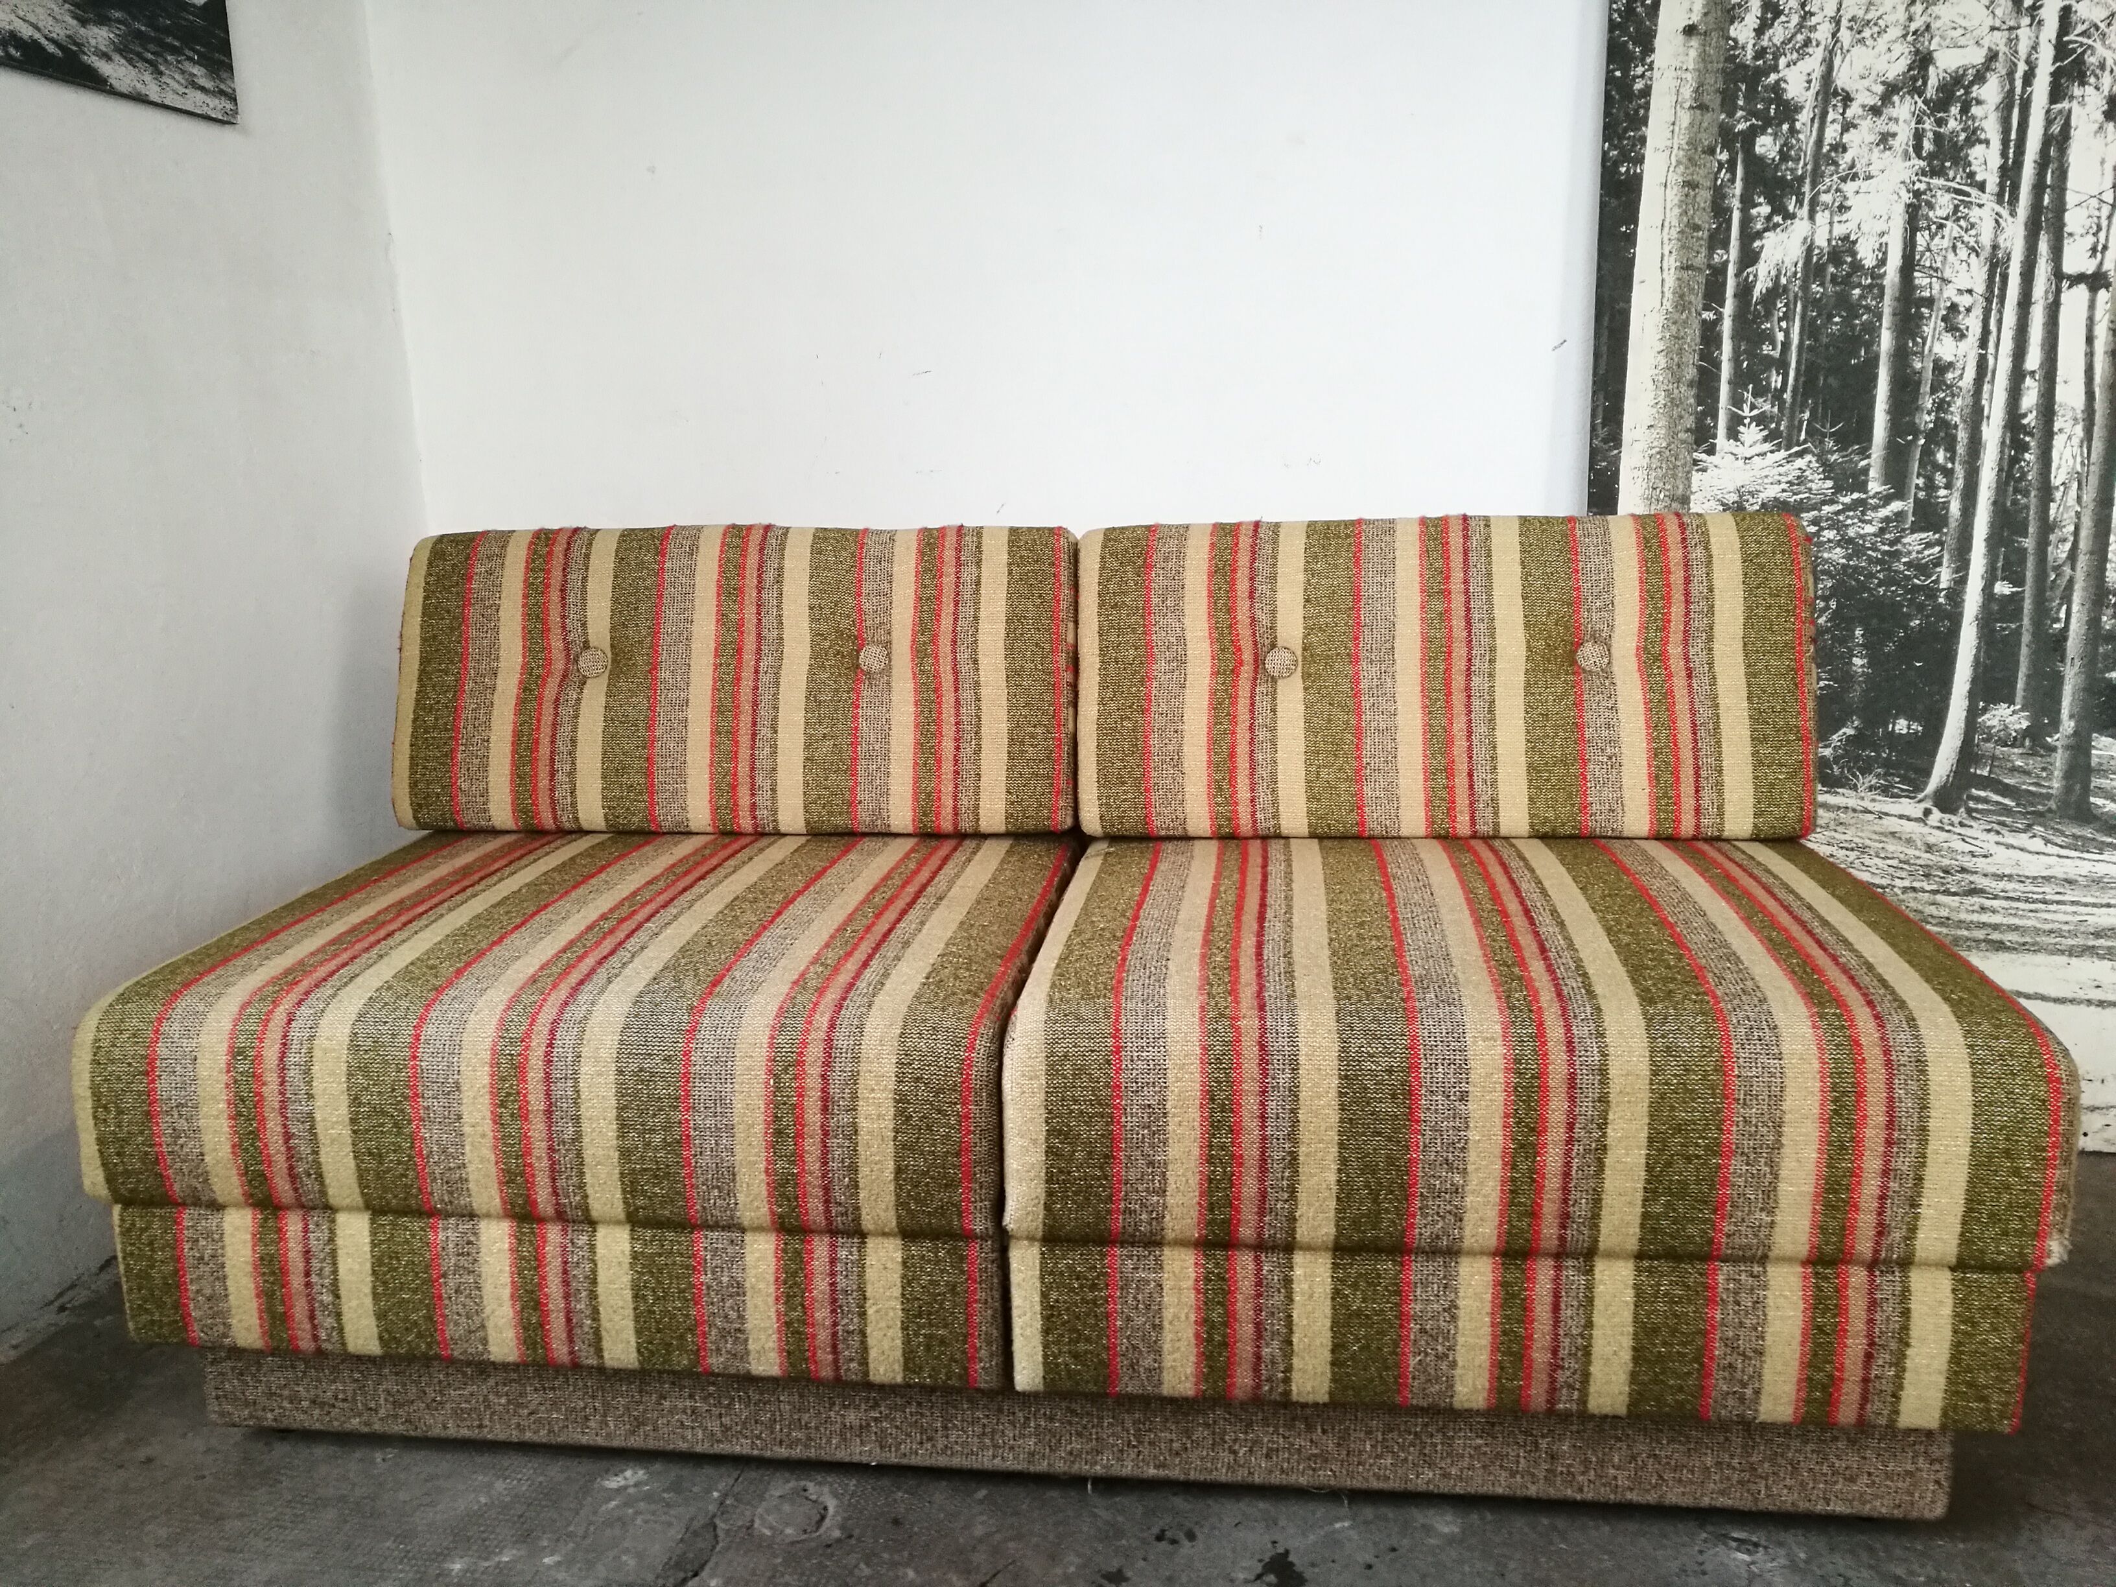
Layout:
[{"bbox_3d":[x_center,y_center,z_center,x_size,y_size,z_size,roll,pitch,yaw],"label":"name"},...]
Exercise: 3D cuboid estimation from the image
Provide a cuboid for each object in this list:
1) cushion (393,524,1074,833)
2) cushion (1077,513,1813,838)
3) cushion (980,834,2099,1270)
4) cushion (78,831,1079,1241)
[{"bbox_3d":[-0.361,-0.127,1.957,0.778,0.354,0.150,0,0,7],"label":"cushion"},{"bbox_3d":[0.423,-0.126,1.864,0.778,0.354,0.150,0,0,7],"label":"cushion"},{"bbox_3d":[0.388,0.193,1.566,0.782,0.168,0.679,0,13,7],"label":"cushion"},{"bbox_3d":[-0.397,0.191,1.658,0.782,0.168,0.679,0,13,7],"label":"cushion"}]

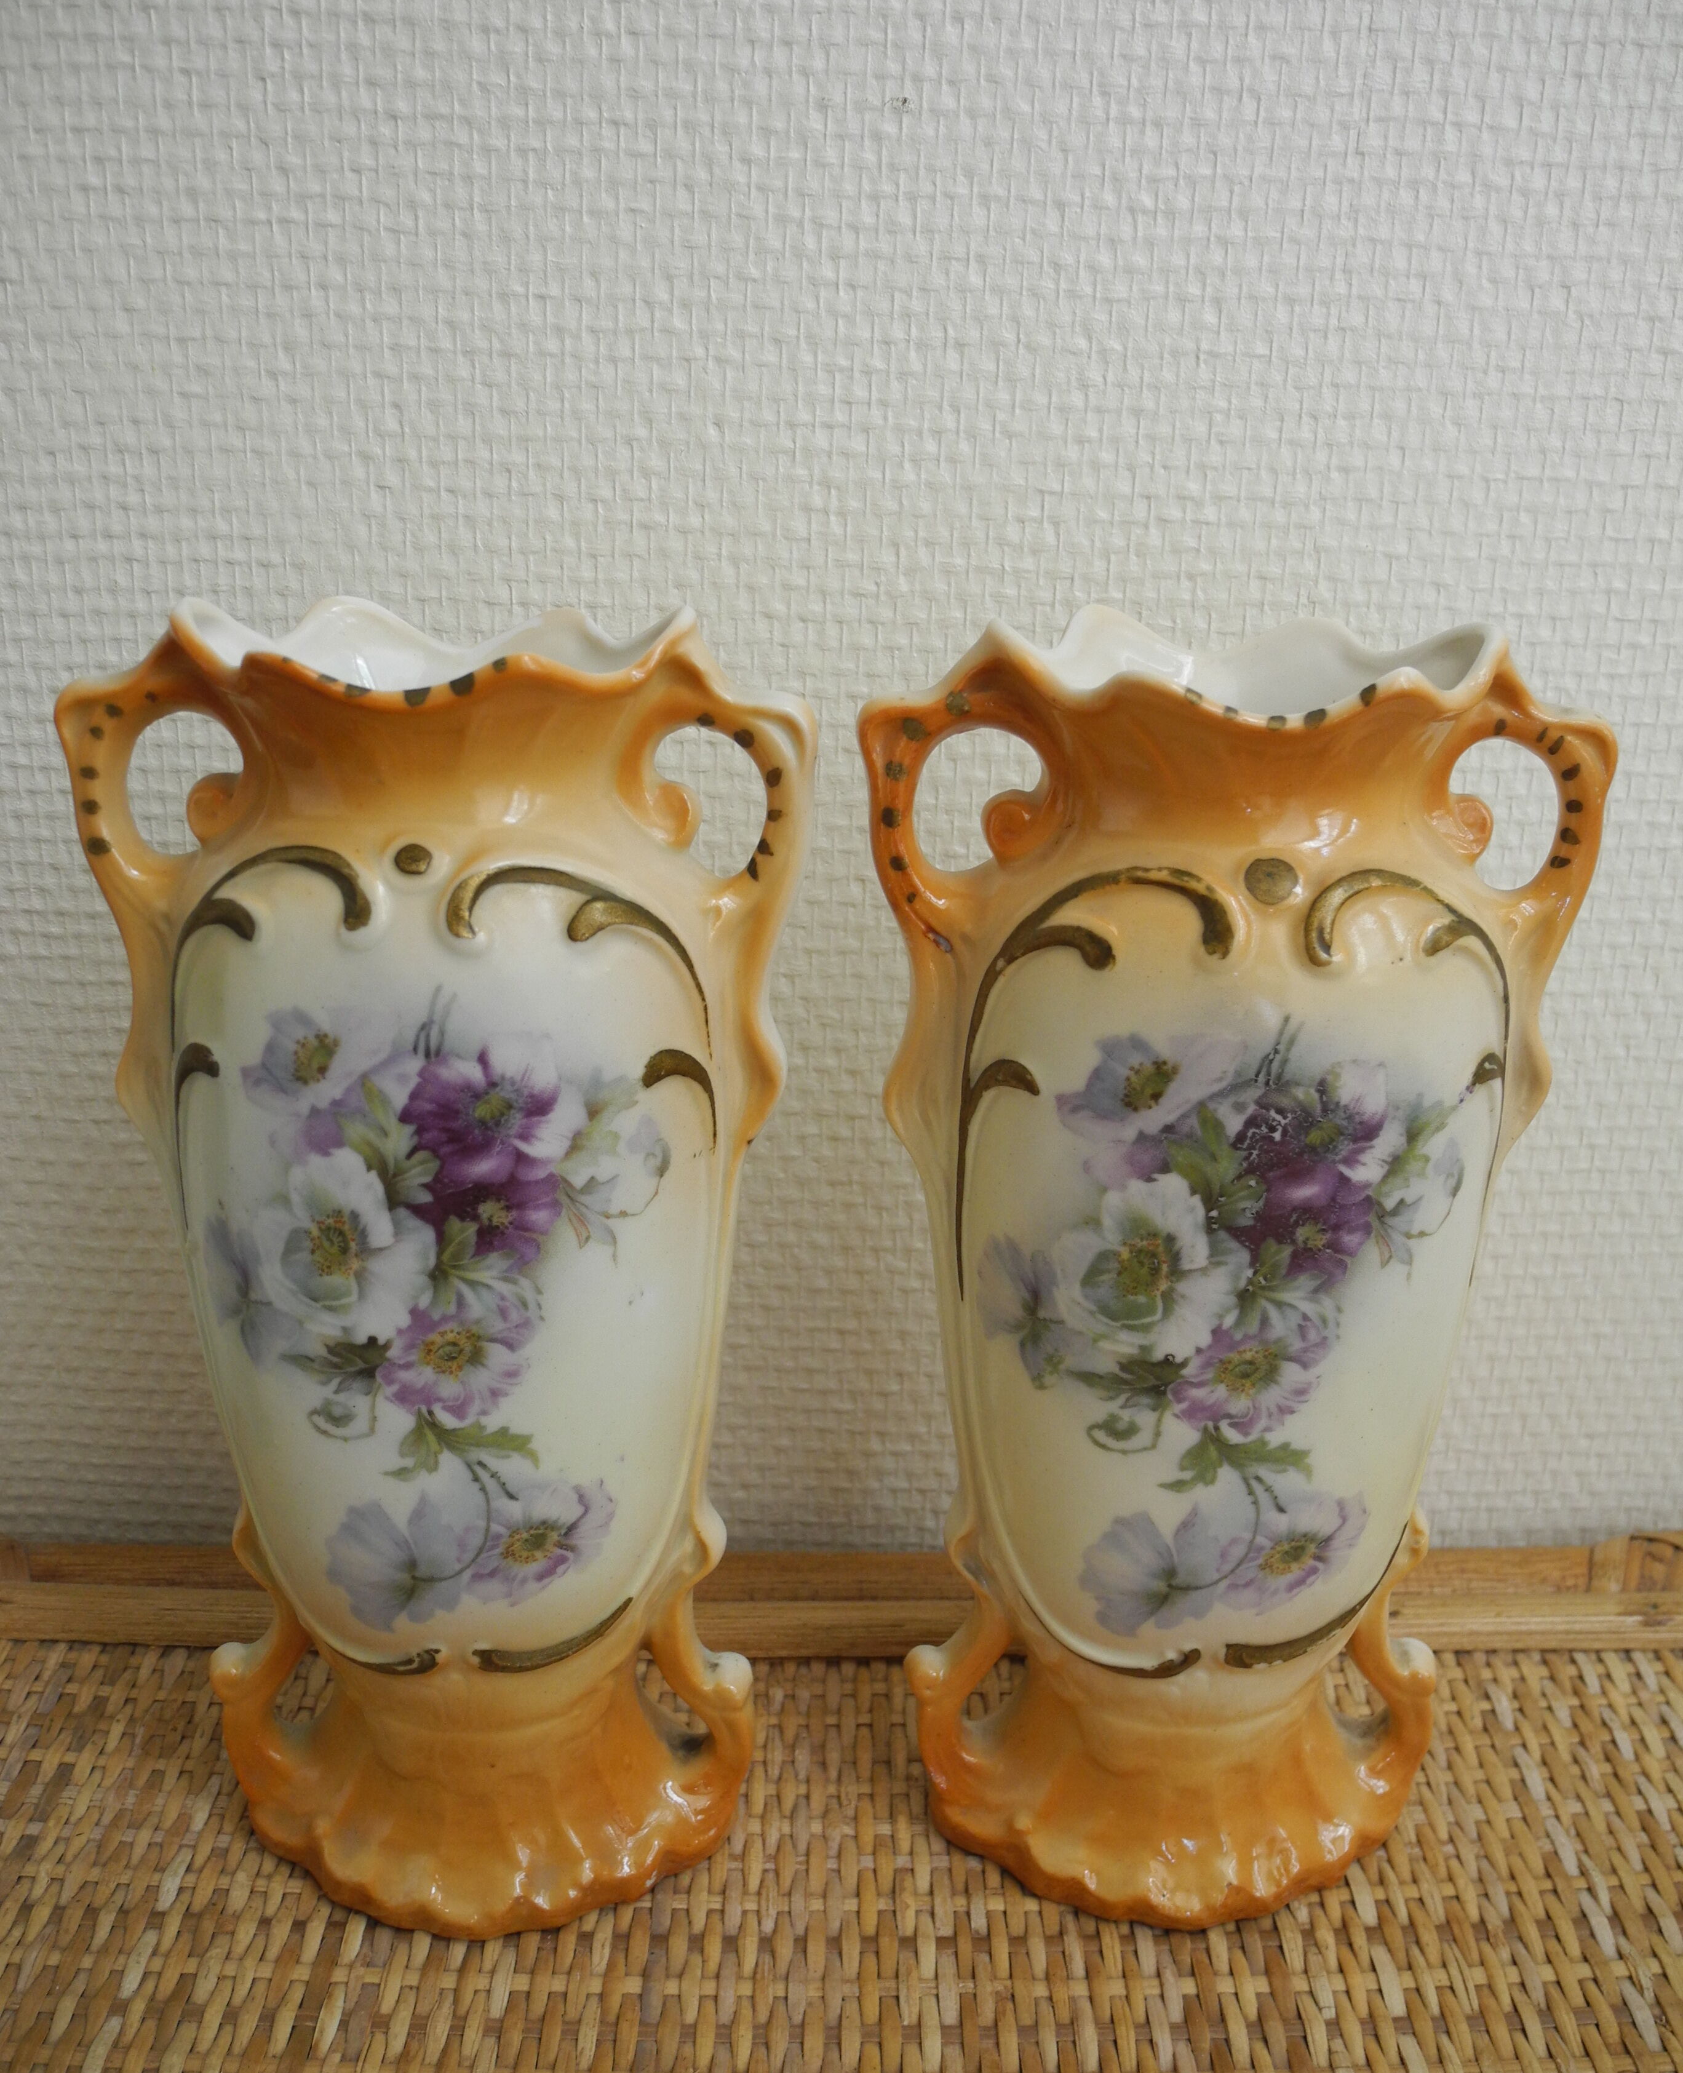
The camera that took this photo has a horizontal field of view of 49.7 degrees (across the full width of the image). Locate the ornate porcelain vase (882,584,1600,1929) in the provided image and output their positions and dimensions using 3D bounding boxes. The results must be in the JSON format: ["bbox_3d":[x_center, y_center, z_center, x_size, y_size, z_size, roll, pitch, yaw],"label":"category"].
[{"bbox_3d":[0.066,0.038,0.335,0.126,0.225,0.088,1,16,0],"label":"ornate porcelain vase"}]

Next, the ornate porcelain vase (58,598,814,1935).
[{"bbox_3d":[-0.068,0.038,0.331,0.126,0.225,0.088,0,16,-4],"label":"ornate porcelain vase"}]

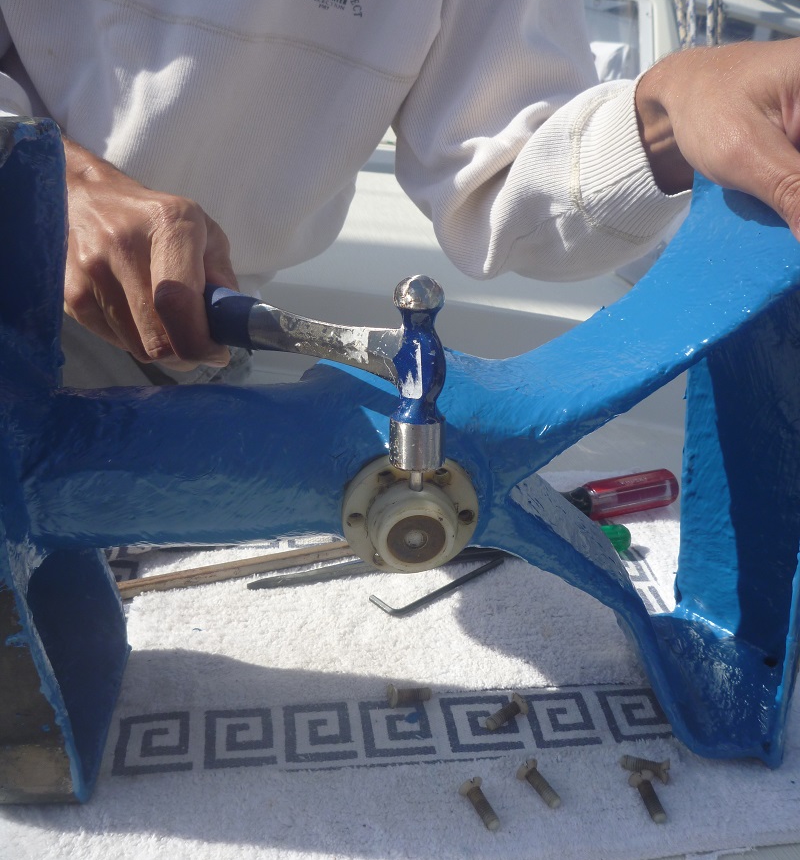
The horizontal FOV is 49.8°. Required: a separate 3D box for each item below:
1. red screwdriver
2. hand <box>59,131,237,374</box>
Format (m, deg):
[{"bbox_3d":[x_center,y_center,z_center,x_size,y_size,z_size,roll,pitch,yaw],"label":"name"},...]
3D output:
[{"bbox_3d":[0.117,0.058,0.662,0.215,0.031,0.031,-6,27,-13],"label":"red screwdriver"},{"bbox_3d":[-0.131,-0.088,0.443,0.100,0.105,0.115,-9,28,-23],"label":"hand"}]

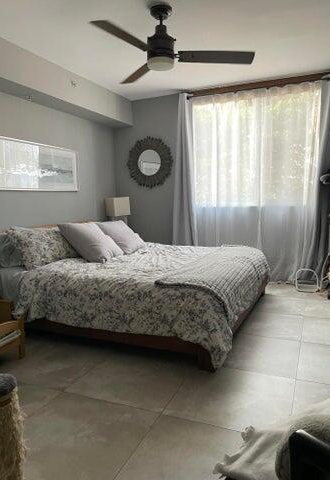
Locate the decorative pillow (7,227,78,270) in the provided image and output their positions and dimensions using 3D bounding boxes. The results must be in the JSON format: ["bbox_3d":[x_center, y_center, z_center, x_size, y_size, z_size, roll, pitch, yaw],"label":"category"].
[{"bbox_3d":[-1.021,0.035,3.095,0.180,0.430,0.660,-36,-8,23],"label":"decorative pillow"}]

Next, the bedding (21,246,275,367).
[{"bbox_3d":[0.020,0.374,3.351,1.660,0.500,2.100,2,7,23],"label":"bedding"}]

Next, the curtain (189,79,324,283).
[{"bbox_3d":[1.083,-0.646,4.512,1.560,2.350,0.120,2,7,23],"label":"curtain"}]

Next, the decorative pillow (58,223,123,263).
[{"bbox_3d":[-0.682,0.002,3.330,0.170,0.460,0.480,-47,-12,21],"label":"decorative pillow"}]

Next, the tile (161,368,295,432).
[{"bbox_3d":[0.378,0.851,1.968,0.602,0.015,0.602,2,7,23],"label":"tile"}]

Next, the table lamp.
[{"bbox_3d":[-0.633,-0.335,4.995,0.260,0.500,0.260,-6,9,-39],"label":"table lamp"}]

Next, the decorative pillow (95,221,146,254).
[{"bbox_3d":[-0.446,-0.048,3.759,0.170,0.460,0.480,-47,-12,21],"label":"decorative pillow"}]

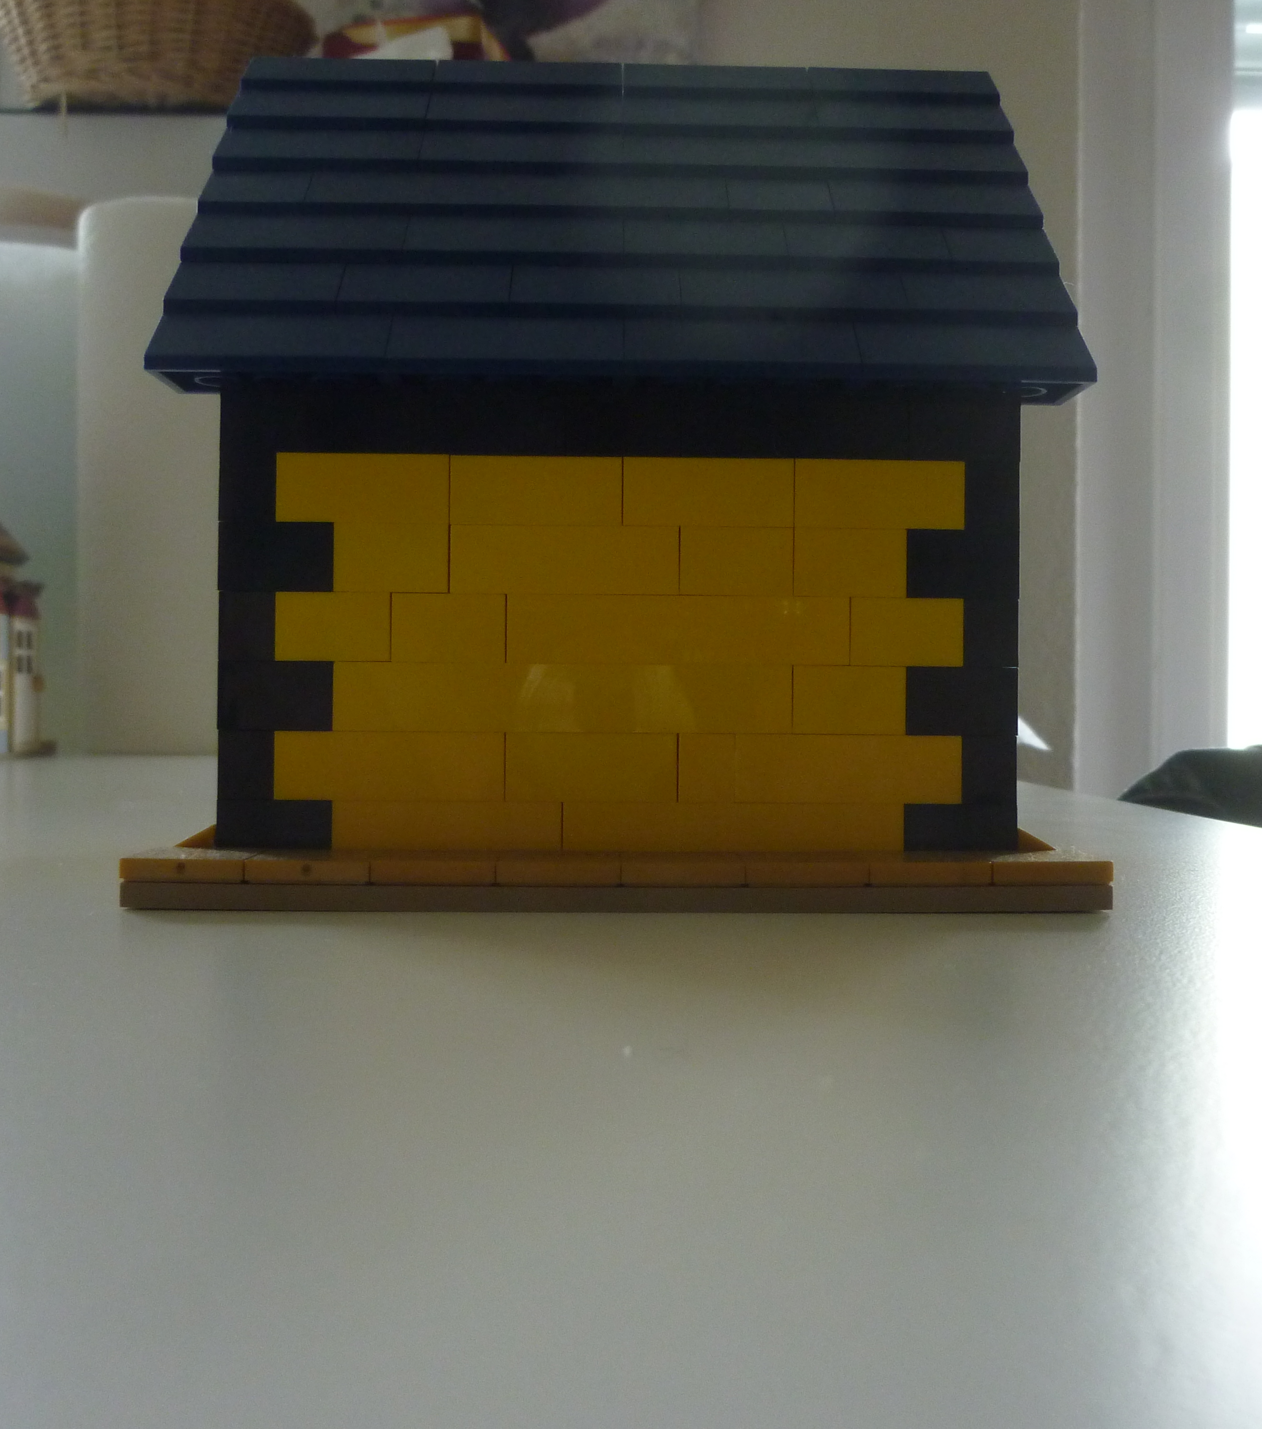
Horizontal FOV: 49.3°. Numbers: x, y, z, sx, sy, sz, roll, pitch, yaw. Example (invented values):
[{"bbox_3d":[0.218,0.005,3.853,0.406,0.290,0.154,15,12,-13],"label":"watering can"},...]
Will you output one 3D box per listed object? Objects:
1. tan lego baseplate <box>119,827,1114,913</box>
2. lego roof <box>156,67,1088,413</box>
[{"bbox_3d":[-0.003,0.021,0.241,0.128,0.006,0.128,0,0,-1],"label":"tan lego baseplate"},{"bbox_3d":[-0.002,-0.079,0.240,0.128,0.067,0.112,0,0,-1],"label":"lego roof"}]

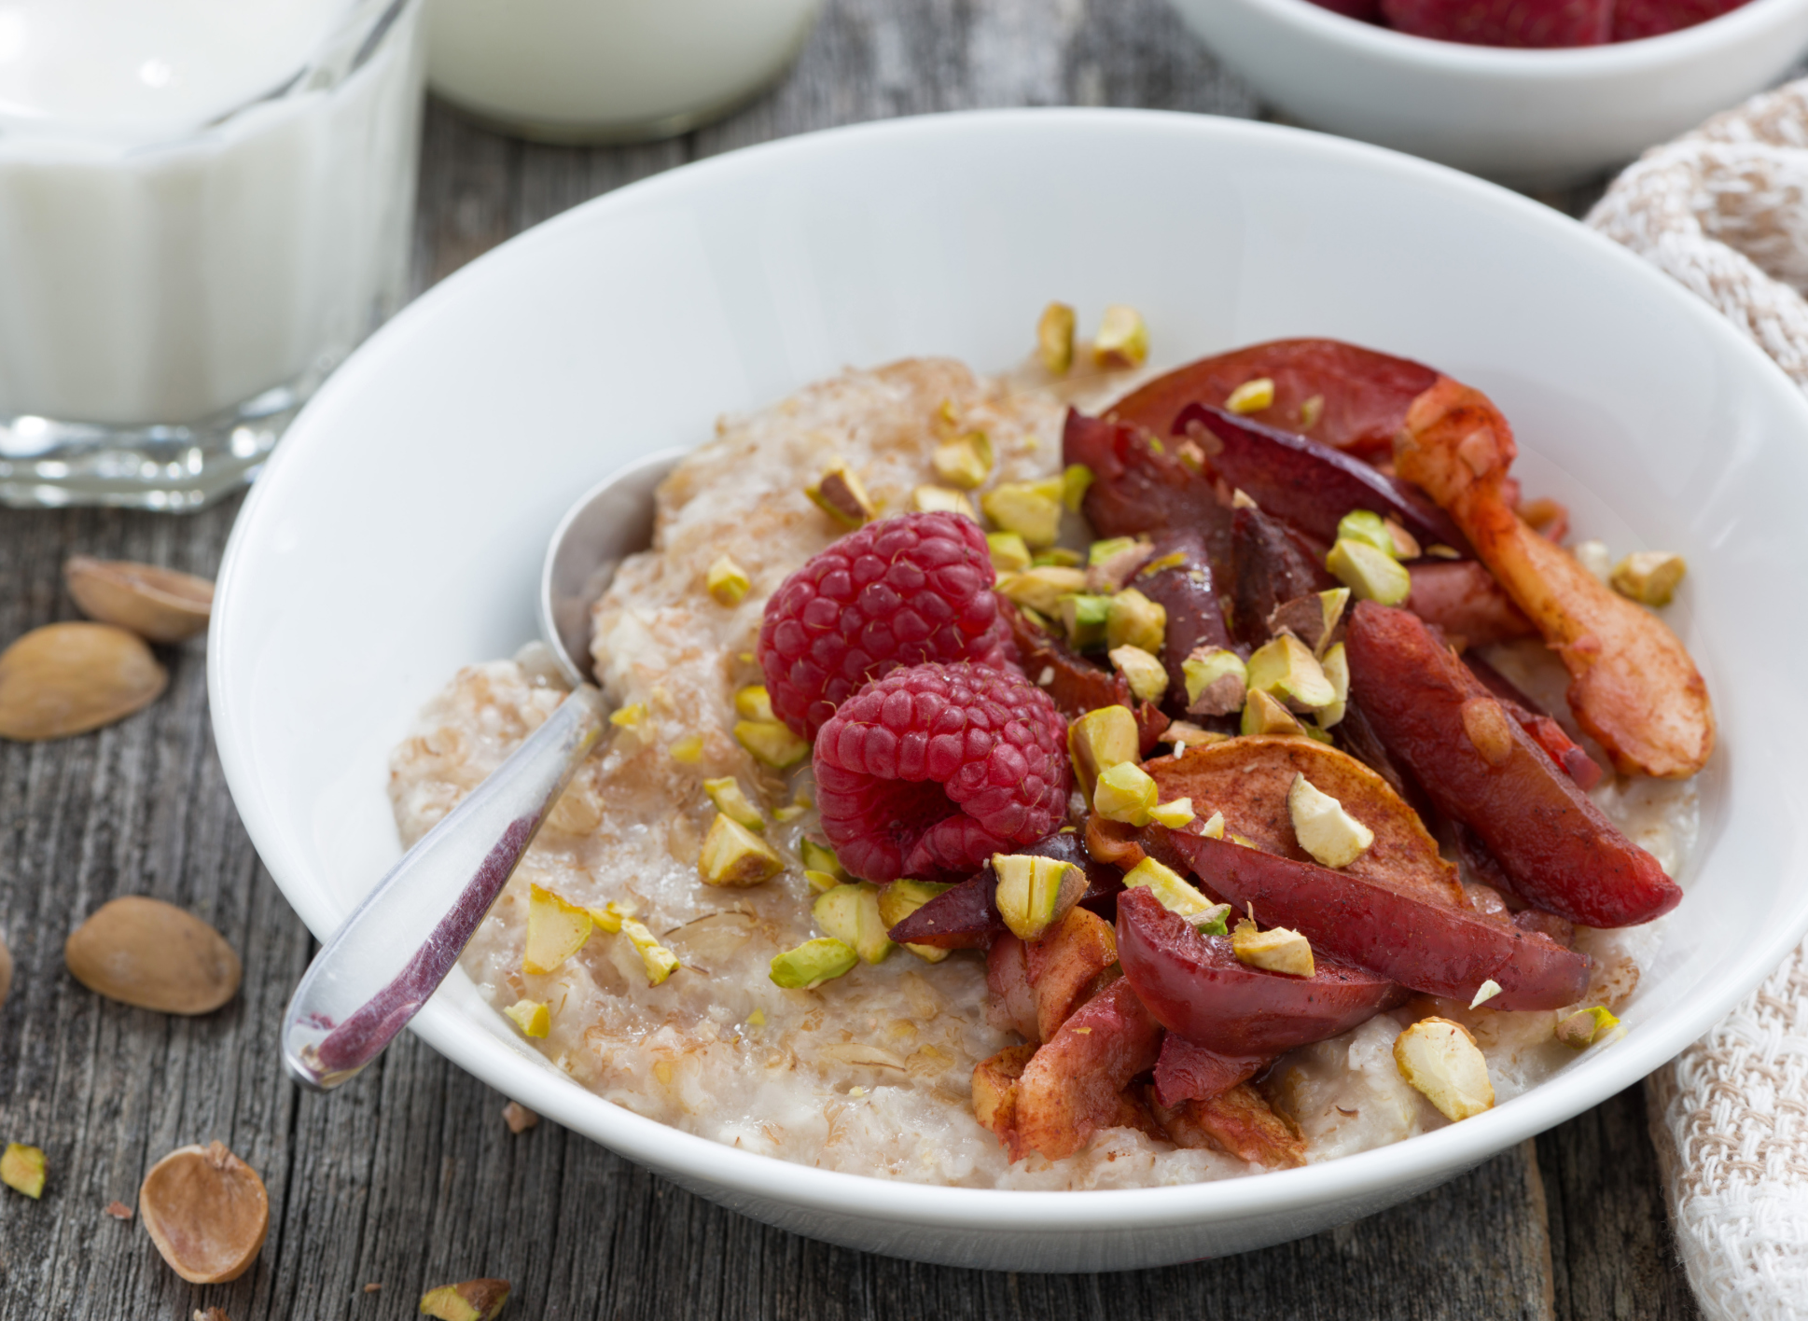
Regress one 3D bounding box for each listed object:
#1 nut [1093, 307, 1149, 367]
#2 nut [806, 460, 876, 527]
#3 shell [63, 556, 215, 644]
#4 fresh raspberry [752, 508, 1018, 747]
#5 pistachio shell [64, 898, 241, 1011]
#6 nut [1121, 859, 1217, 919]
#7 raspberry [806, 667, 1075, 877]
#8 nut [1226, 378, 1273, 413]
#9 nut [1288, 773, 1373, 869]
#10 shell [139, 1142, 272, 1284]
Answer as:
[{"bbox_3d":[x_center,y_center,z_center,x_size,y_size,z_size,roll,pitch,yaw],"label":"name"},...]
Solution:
[{"bbox_3d":[0.023,-0.035,0.622,0.006,0.006,0.005,-2,41,0],"label":"nut"},{"bbox_3d":[-0.007,-0.017,0.601,0.007,0.006,0.005,19,45,22],"label":"nut"},{"bbox_3d":[-0.084,-0.006,0.643,0.019,0.007,0.012,7,21,11],"label":"shell"},{"bbox_3d":[-0.002,-0.003,0.578,0.025,0.021,0.022,-16,42,-1],"label":"fresh raspberry"},{"bbox_3d":[-0.079,0.029,0.604,0.019,0.009,0.012,13,43,16],"label":"pistachio shell"},{"bbox_3d":[0.025,0.021,0.548,0.009,0.004,0.004,17,45,21],"label":"nut"},{"bbox_3d":[0.004,0.011,0.560,0.025,0.020,0.021,-12,42,-11],"label":"raspberry"},{"bbox_3d":[0.036,-0.028,0.601,0.005,0.003,0.003,-16,43,-15],"label":"nut"},{"bbox_3d":[0.041,0.015,0.551,0.006,0.005,0.009,-30,60,-17],"label":"nut"},{"bbox_3d":[-0.069,0.056,0.573,0.013,0.007,0.017,4,51,5],"label":"shell"}]

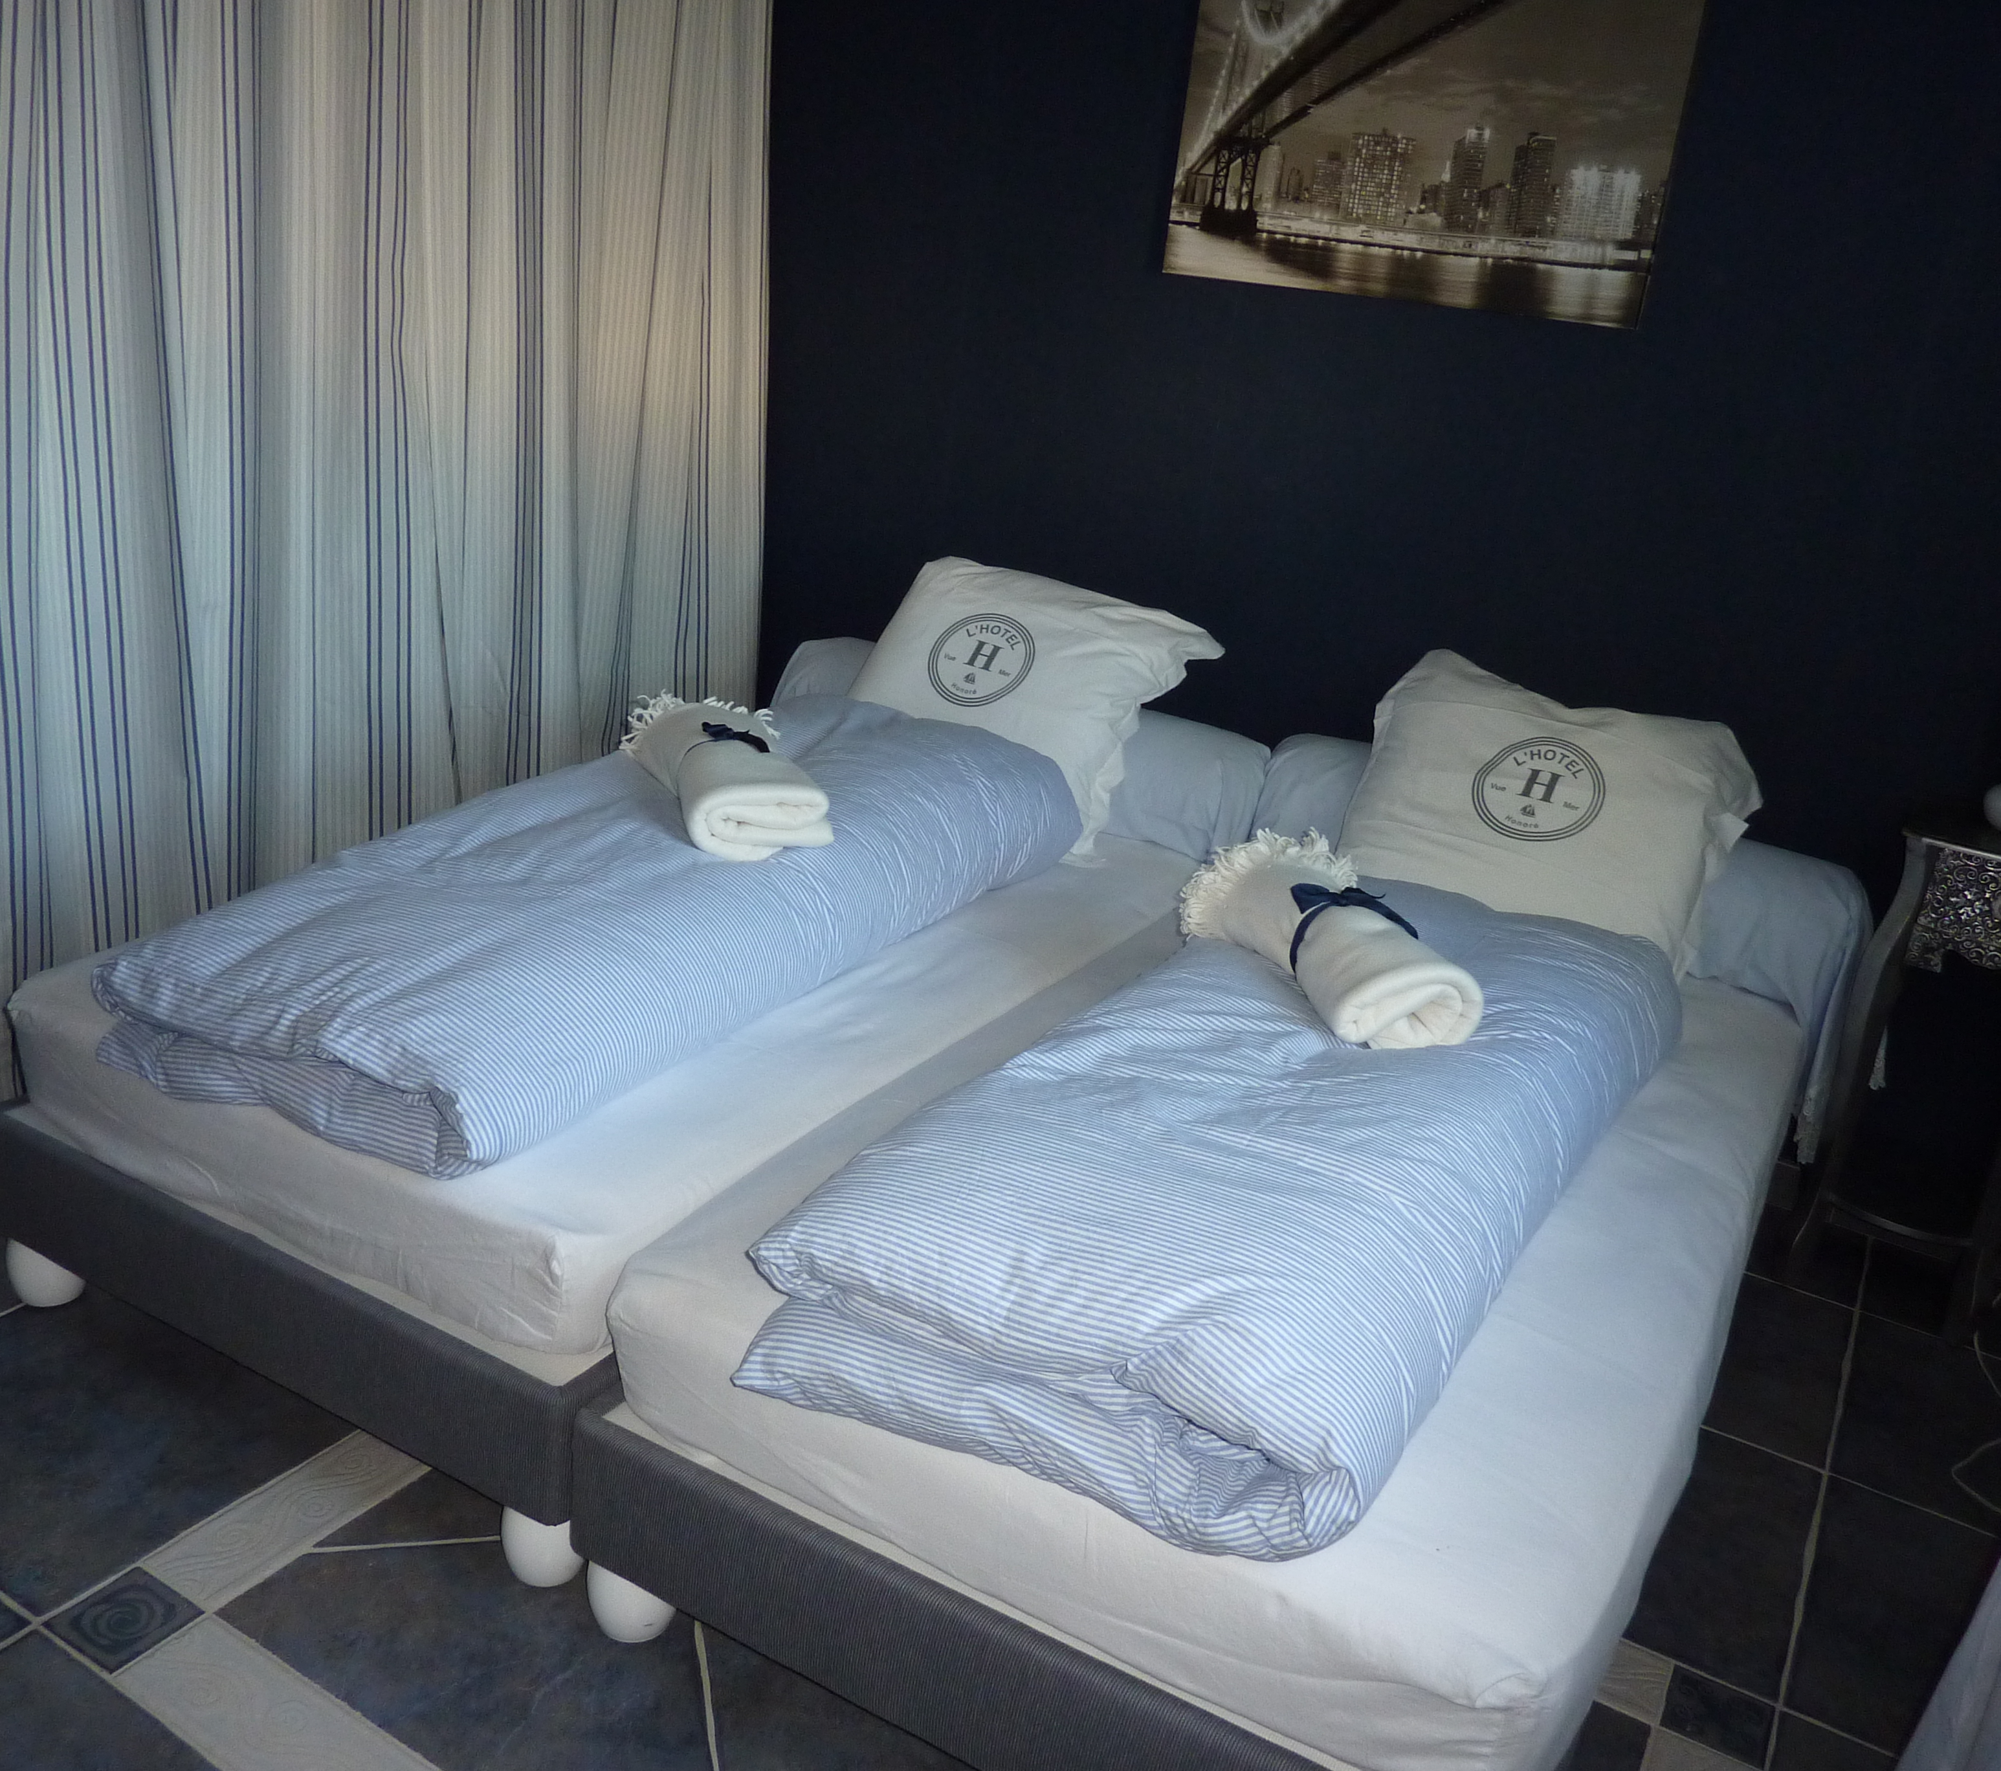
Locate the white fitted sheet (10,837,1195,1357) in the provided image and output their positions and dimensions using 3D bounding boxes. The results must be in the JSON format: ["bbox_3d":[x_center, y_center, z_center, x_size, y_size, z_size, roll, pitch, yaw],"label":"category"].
[{"bbox_3d":[-0.342,0.086,2.705,0.890,0.165,1.890,16,21,25],"label":"white fitted sheet"}]

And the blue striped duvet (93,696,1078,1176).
[{"bbox_3d":[-0.447,-0.043,2.529,0.640,0.190,1.620,16,21,23],"label":"blue striped duvet"}]

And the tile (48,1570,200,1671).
[{"bbox_3d":[-0.869,0.730,1.692,0.107,0.010,0.107,17,21,26],"label":"tile"}]

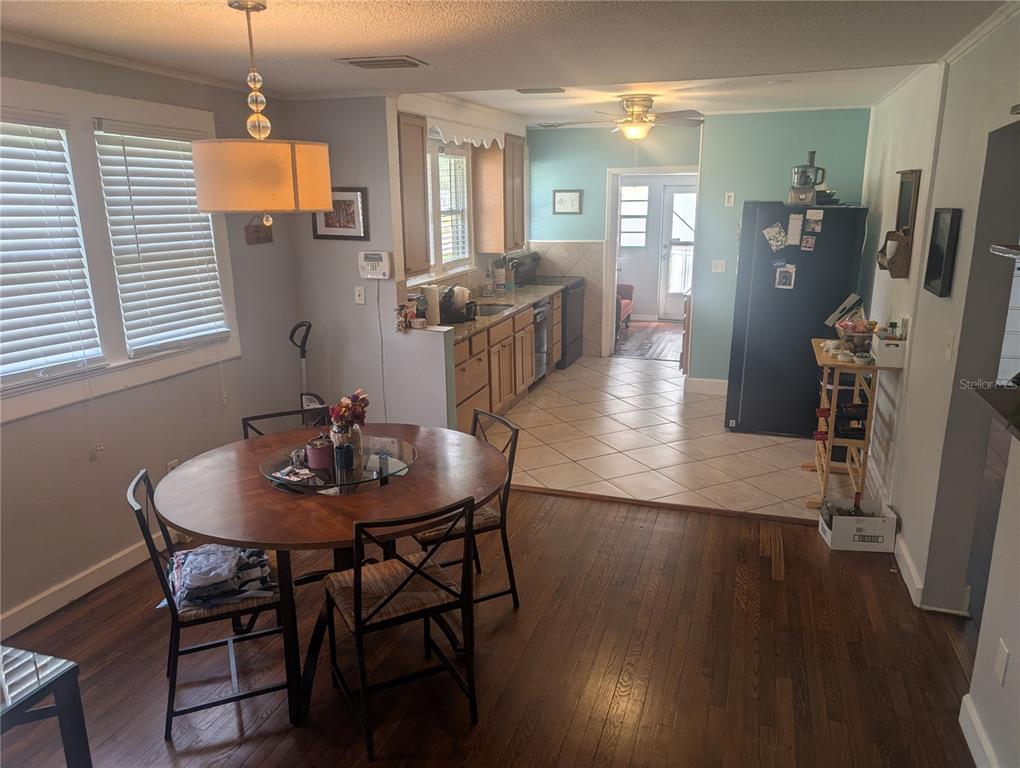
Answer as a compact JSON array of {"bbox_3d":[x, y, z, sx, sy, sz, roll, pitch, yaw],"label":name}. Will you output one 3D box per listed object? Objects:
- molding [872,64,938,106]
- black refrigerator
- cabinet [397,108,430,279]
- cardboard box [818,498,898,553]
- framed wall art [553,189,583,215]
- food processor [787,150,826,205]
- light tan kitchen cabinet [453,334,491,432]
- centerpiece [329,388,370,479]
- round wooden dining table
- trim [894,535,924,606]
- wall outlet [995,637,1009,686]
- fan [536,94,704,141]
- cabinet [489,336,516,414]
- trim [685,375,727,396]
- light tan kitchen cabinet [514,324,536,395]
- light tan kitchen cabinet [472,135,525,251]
[{"bbox_3d":[2.528,-1.966,4.699,0.060,0.060,1.900,4,15,18],"label":"molding"},{"bbox_3d":[2.228,-0.557,5.650,0.830,1.740,0.880,4,15,18],"label":"black refrigerator"},{"bbox_3d":[-0.770,-1.277,4.825,0.300,1.030,0.400,4,15,19],"label":"cabinet"},{"bbox_3d":[1.865,0.751,3.812,0.310,0.200,0.260,2,15,8],"label":"cardboard box"},{"bbox_3d":[0.646,-2.042,7.961,0.345,0.260,0.030,4,15,18],"label":"framed wall art"},{"bbox_3d":[2.156,-1.492,5.137,0.230,0.365,0.230,4,15,19],"label":"food processor"},{"bbox_3d":[-0.503,0.068,5.038,0.560,0.850,0.640,4,15,18],"label":"light tan kitchen cabinet"},{"bbox_3d":[-0.618,0.167,2.709,0.145,0.300,0.140,4,15,19],"label":"centerpiece"},{"bbox_3d":[-0.657,0.717,2.928,1.320,0.757,1.320,-1,14,0],"label":"round wooden dining table"},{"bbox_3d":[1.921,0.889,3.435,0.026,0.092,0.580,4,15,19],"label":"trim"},{"bbox_3d":[1.512,0.851,2.176,0.010,0.116,0.073,4,15,19],"label":"wall outlet"},{"bbox_3d":[0.830,-1.857,4.941,1.280,0.300,1.280,4,15,18],"label":"fan"},{"bbox_3d":[-0.305,-0.087,5.626,0.560,0.540,0.590,4,15,18],"label":"cabinet"},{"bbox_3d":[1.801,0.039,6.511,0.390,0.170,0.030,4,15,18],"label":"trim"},{"bbox_3d":[-0.124,-0.240,6.459,0.570,0.540,0.560,4,15,19],"label":"light tan kitchen cabinet"},{"bbox_3d":[-0.090,-1.790,6.684,0.300,1.050,0.610,4,15,19],"label":"light tan kitchen cabinet"}]

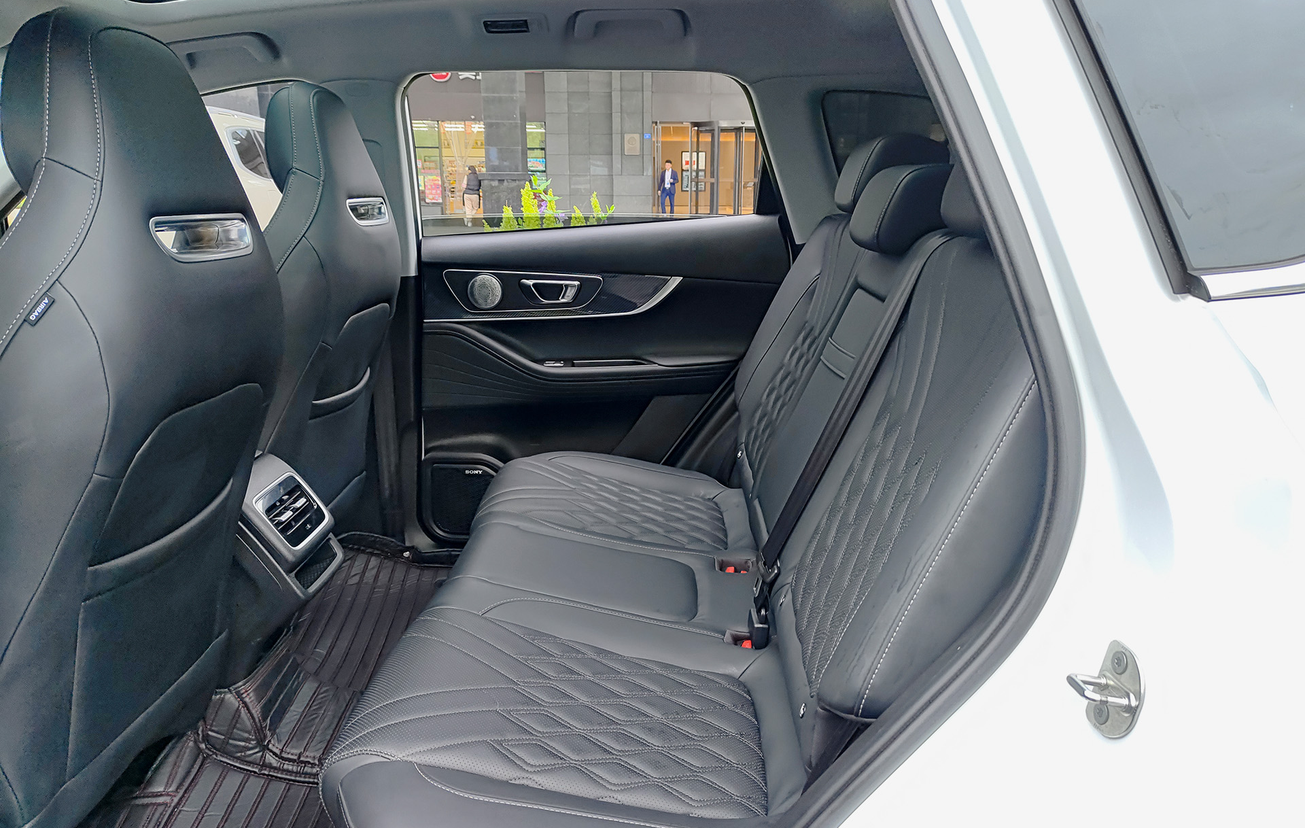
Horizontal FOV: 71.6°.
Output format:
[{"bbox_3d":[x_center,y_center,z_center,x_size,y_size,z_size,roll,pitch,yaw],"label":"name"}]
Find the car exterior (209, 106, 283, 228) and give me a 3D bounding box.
[{"bbox_3d":[-3.973,-1.661,8.063,1.860,1.730,4.680,-1,15,-4],"label":"car exterior"}]

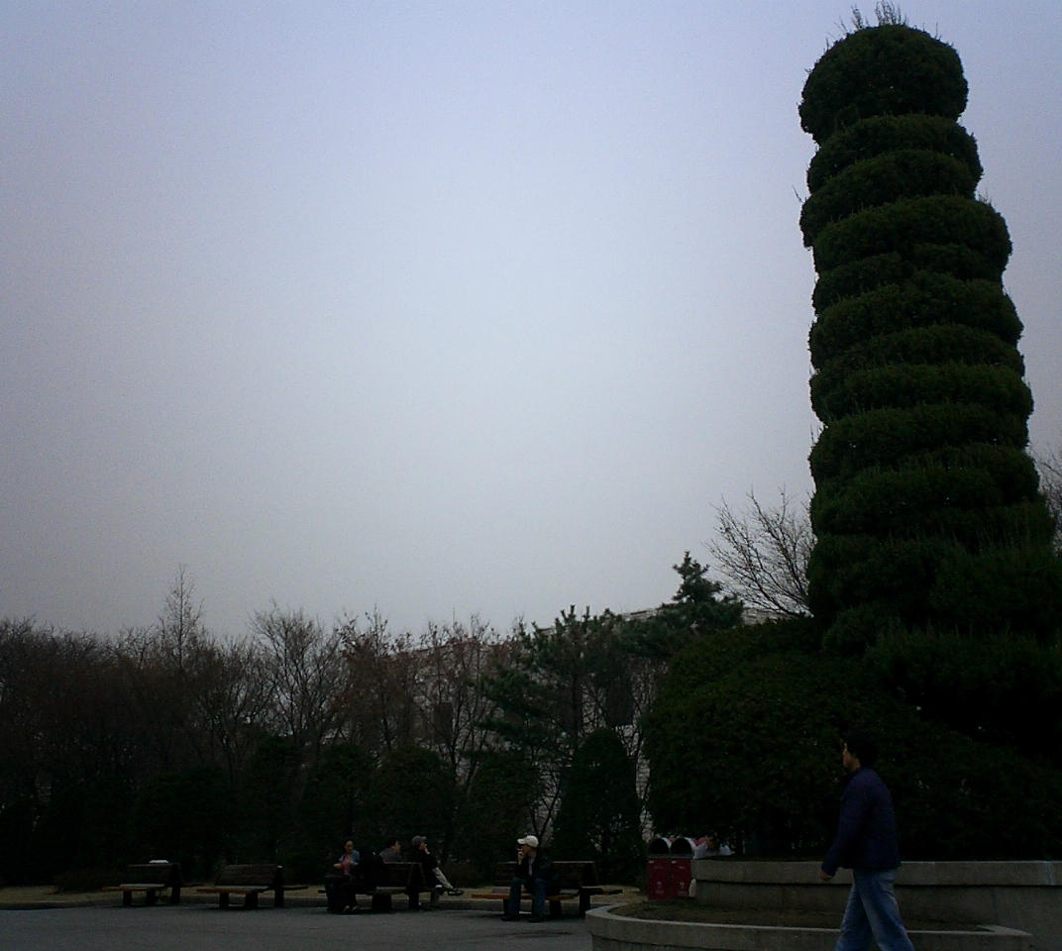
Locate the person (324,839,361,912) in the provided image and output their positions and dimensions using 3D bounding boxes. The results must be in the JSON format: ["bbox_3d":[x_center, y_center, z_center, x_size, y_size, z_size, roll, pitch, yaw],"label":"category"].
[{"bbox_3d":[-3.468,7.398,25.037,0.550,1.300,0.800,-7,-17,23],"label":"person"}]

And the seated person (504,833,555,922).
[{"bbox_3d":[-0.008,6.328,21.384,0.580,1.310,0.850,-6,-17,20],"label":"seated person"}]

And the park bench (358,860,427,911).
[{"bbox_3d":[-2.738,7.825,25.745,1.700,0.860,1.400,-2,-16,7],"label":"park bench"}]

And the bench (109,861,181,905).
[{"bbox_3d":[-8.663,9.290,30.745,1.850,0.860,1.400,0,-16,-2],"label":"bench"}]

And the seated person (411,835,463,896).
[{"bbox_3d":[-1.782,7.477,25.531,0.950,1.300,0.500,-4,-16,11],"label":"seated person"}]

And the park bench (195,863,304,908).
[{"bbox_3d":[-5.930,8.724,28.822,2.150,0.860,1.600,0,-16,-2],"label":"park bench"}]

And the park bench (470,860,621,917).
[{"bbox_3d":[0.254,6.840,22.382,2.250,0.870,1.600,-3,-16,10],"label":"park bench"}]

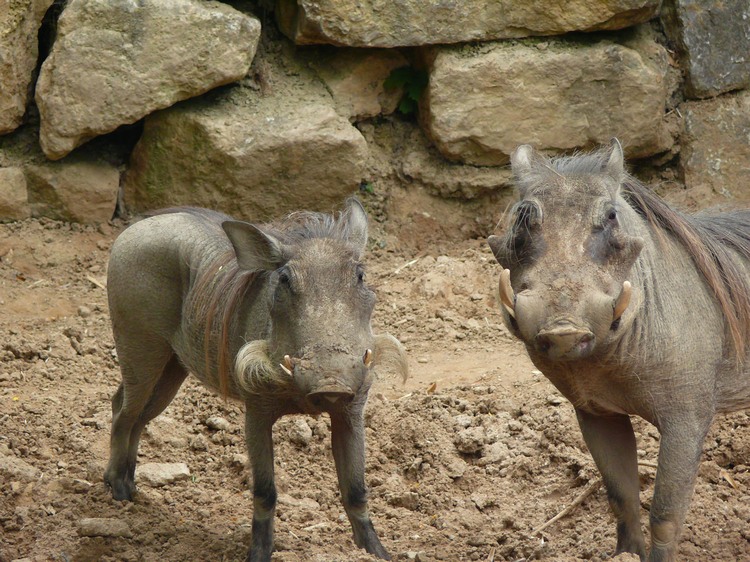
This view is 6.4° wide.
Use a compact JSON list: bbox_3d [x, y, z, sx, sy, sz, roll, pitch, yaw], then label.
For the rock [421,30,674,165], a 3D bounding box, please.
[{"bbox_3d":[0.376,-0.402,14.837,0.548,0.278,0.280,0,12,0],"label":"rock"}]

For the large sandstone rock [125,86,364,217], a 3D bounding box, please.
[{"bbox_3d":[-0.281,-0.273,14.757,0.534,0.276,0.320,0,12,0],"label":"large sandstone rock"}]

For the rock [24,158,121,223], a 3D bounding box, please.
[{"bbox_3d":[-0.665,-0.198,14.738,0.197,0.124,0.180,0,12,0],"label":"rock"}]

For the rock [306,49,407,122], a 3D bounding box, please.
[{"bbox_3d":[-0.048,-0.445,15.048,0.236,0.152,0.200,0,12,0],"label":"rock"}]

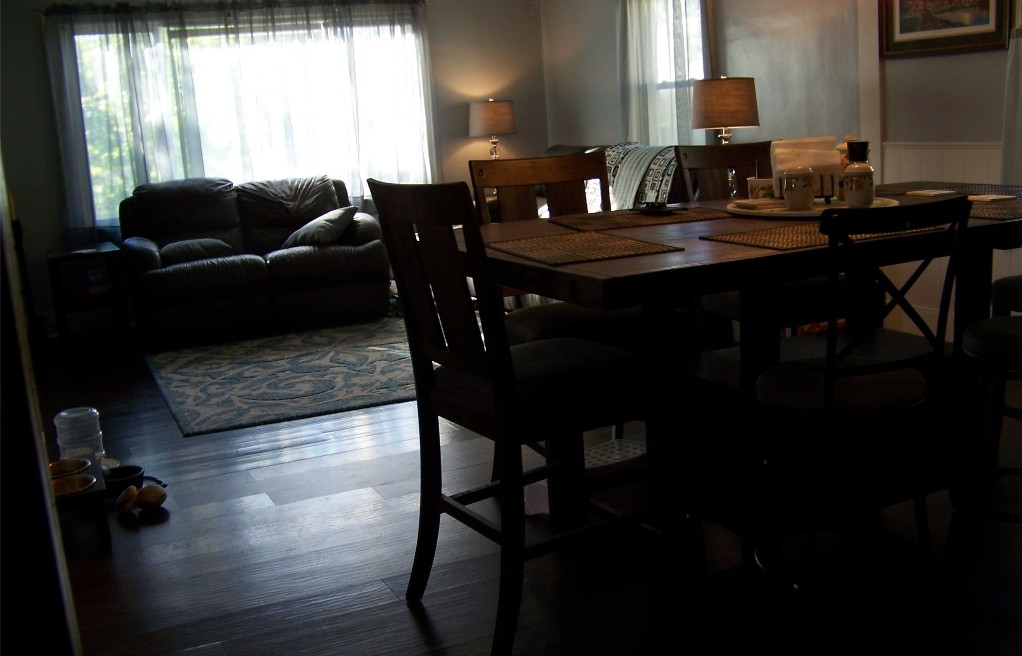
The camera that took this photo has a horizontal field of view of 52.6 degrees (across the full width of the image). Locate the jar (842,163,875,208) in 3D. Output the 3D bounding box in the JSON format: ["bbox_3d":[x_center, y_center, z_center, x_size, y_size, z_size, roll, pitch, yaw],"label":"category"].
[{"bbox_3d":[0.945,-0.397,2.807,0.088,0.125,0.088,-3,12,1],"label":"jar"}]

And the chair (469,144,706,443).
[{"bbox_3d":[0.198,0.011,3.269,0.485,1.090,0.560,-7,12,-17],"label":"chair"}]

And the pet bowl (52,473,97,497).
[{"bbox_3d":[-1.363,0.496,3.167,0.184,0.055,0.184,-8,12,-23],"label":"pet bowl"}]

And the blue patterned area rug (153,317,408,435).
[{"bbox_3d":[-0.601,0.110,5.675,2.550,0.020,1.930,-9,13,-23],"label":"blue patterned area rug"}]

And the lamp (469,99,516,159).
[{"bbox_3d":[-0.119,-1.284,7.317,0.325,0.665,0.325,-3,12,1],"label":"lamp"}]

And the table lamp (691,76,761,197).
[{"bbox_3d":[1.039,-0.864,4.992,0.325,0.665,0.325,-3,12,1],"label":"table lamp"}]

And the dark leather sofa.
[{"bbox_3d":[-1.650,-0.480,6.589,1.540,0.930,0.960,-8,13,-22],"label":"dark leather sofa"}]

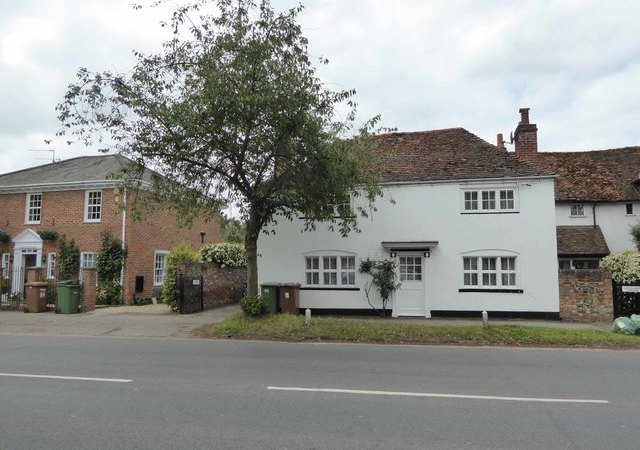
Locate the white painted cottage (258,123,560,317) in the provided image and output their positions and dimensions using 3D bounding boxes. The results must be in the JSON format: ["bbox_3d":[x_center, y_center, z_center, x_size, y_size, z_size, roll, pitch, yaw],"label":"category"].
[{"bbox_3d":[2.975,-0.220,17.146,9.412,6.620,5.200,-1,-6,13],"label":"white painted cottage"}]

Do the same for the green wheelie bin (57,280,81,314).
[{"bbox_3d":[-8.370,2.414,15.400,0.710,1.060,0.570,-2,-6,20],"label":"green wheelie bin"}]

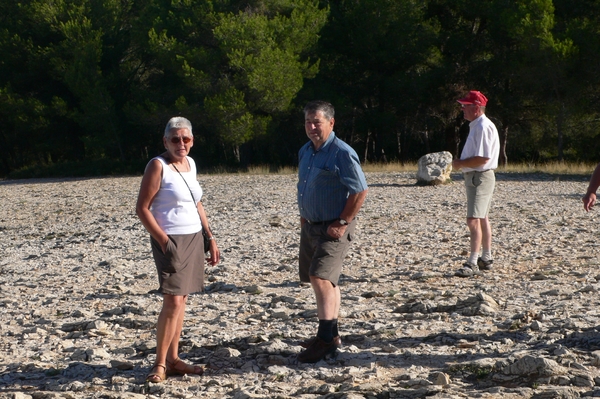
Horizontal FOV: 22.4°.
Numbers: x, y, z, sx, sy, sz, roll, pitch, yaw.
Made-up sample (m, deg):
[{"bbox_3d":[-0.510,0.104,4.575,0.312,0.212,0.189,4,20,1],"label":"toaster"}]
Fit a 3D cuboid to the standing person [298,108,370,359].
[{"bbox_3d":[0.221,0.211,10.300,0.530,1.740,0.420,4,5,43],"label":"standing person"}]

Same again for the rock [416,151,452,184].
[{"bbox_3d":[2.334,-0.555,26.300,0.620,0.570,0.520,0,4,0],"label":"rock"}]

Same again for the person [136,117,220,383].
[{"bbox_3d":[-0.770,0.307,9.600,0.520,1.640,0.380,-2,5,-30],"label":"person"}]

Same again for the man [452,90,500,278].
[{"bbox_3d":[1.700,-0.159,14.600,0.460,1.750,0.500,0,4,-5],"label":"man"}]

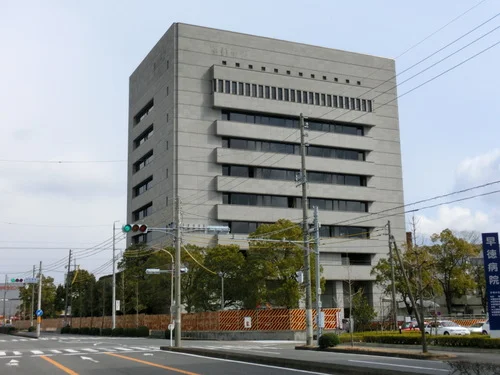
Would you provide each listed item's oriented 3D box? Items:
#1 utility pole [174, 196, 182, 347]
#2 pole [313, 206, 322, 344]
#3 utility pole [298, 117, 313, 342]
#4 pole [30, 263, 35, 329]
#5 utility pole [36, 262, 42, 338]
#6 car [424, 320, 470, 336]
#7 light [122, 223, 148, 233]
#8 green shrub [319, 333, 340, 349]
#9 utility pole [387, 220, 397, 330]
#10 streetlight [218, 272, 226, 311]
[{"bbox_3d":[-3.714,4.318,35.263,0.310,7.720,0.310,4,-12,-25],"label":"utility pole"},{"bbox_3d":[3.250,4.244,32.776,0.200,6.687,0.200,5,-13,-24],"label":"pole"},{"bbox_3d":[2.837,1.936,34.658,0.340,11.951,0.340,4,-12,-25],"label":"utility pole"},{"bbox_3d":[-35.367,18.165,111.044,0.300,10.943,0.300,4,-12,-25],"label":"pole"},{"bbox_3d":[-19.826,10.620,64.146,0.280,7.051,0.280,4,-12,-25],"label":"utility pole"},{"bbox_3d":[14.436,10.622,50.497,1.700,1.420,4.500,4,-12,-25],"label":"car"},{"bbox_3d":[-5.728,1.991,34.445,1.250,0.420,0.380,3,-12,-21],"label":"light"},{"bbox_3d":[3.597,6.902,30.850,0.980,0.720,0.980,-1,-11,0],"label":"green shrub"},{"bbox_3d":[13.041,8.238,61.988,0.270,10.360,0.270,4,-12,-25],"label":"utility pole"},{"bbox_3d":[-2.156,9.244,54.460,0.500,4.825,0.500,4,-12,-25],"label":"streetlight"}]

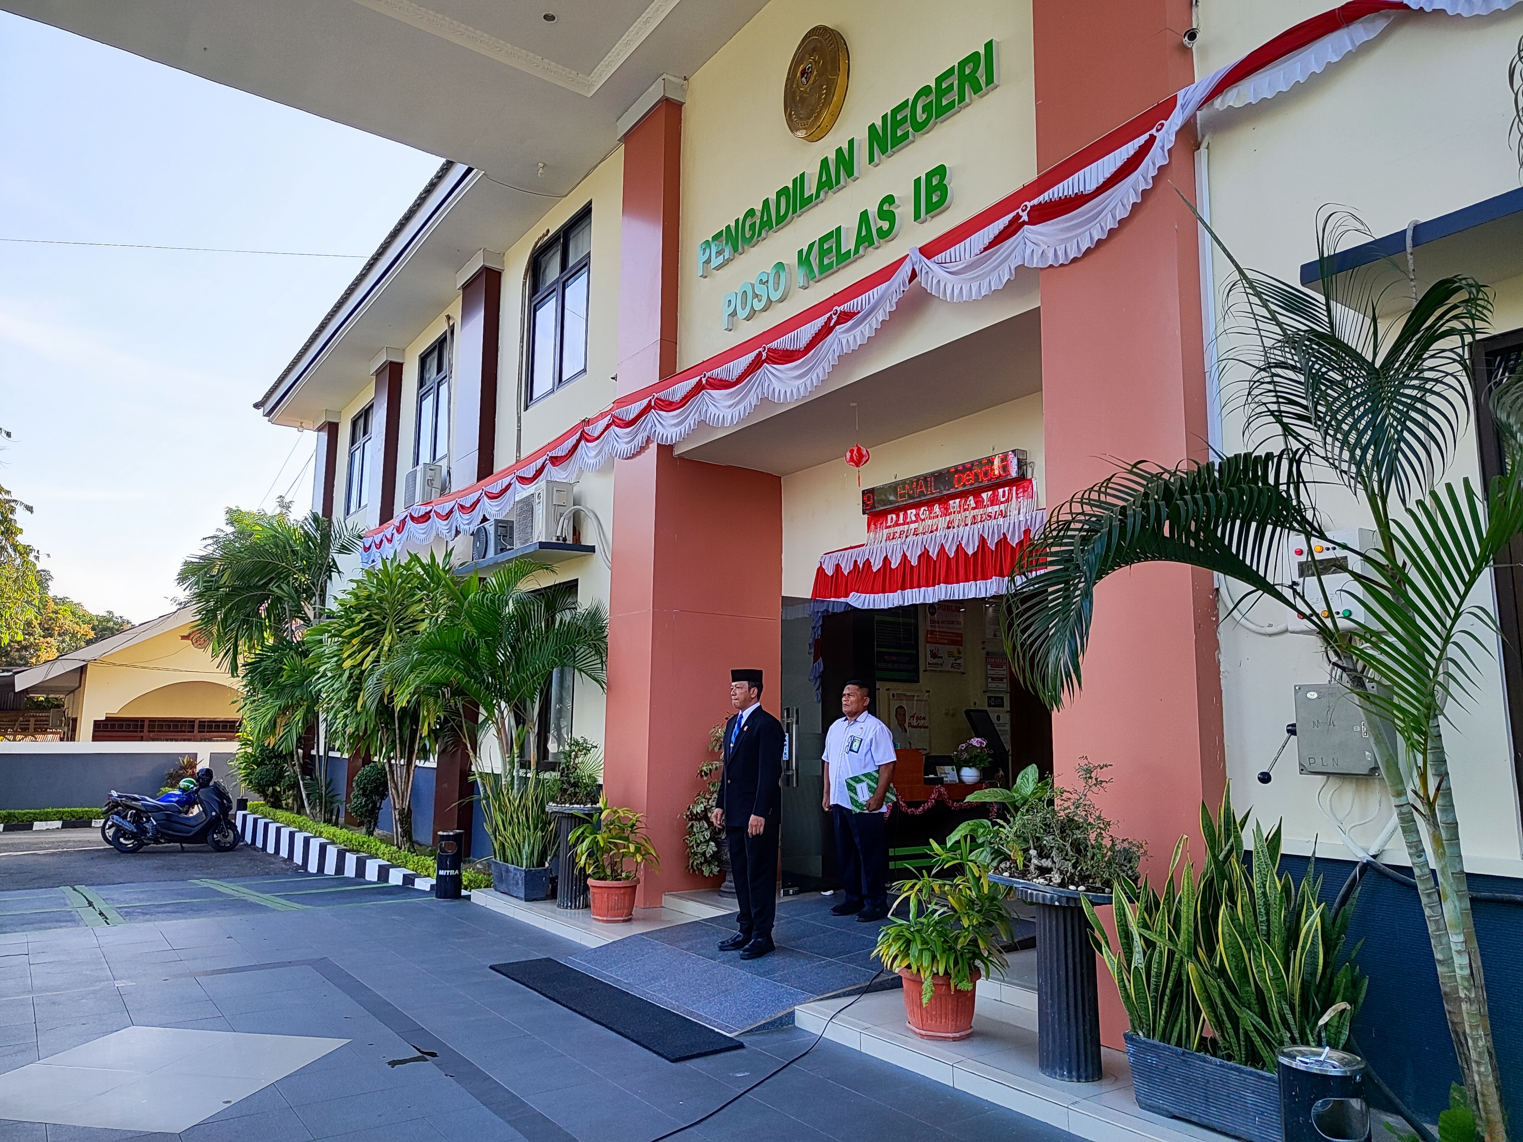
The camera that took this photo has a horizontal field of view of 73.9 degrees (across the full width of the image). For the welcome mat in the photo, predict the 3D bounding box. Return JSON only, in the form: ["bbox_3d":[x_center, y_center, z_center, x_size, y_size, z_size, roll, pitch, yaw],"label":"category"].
[{"bbox_3d":[-0.912,2.419,5.702,0.415,0.018,2.250,7,-11,-36],"label":"welcome mat"}]

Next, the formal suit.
[{"bbox_3d":[-0.073,1.620,6.599,0.290,1.480,0.490,7,-11,-36],"label":"formal suit"}]

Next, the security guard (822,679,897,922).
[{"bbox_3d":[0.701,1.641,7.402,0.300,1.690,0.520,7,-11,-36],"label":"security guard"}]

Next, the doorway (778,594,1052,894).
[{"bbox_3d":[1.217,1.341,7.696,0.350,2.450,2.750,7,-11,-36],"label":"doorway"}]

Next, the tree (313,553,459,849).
[{"bbox_3d":[-4.654,1.586,12.491,1.750,3.650,1.800,7,-11,-36],"label":"tree"}]

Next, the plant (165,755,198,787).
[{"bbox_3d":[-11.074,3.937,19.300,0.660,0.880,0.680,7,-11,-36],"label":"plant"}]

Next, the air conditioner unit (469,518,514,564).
[{"bbox_3d":[-2.857,-0.292,10.891,0.270,0.480,0.720,7,-11,-36],"label":"air conditioner unit"}]

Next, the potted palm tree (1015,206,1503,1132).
[{"bbox_3d":[1.997,0.359,3.833,1.350,3.400,1.750,7,-11,-36],"label":"potted palm tree"}]

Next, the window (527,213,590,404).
[{"bbox_3d":[-2.193,-2.836,10.974,0.100,1.862,1.515,7,-11,-36],"label":"window"}]

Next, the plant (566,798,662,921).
[{"bbox_3d":[-1.130,2.226,7.843,0.630,0.899,0.630,1,-9,0],"label":"plant"}]

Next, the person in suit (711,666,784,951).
[{"bbox_3d":[-0.072,1.551,6.610,0.330,1.790,0.510,7,-11,-36],"label":"person in suit"}]

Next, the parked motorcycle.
[{"bbox_3d":[-8.829,3.609,15.207,1.930,1.200,0.750,3,-9,-14],"label":"parked motorcycle"}]

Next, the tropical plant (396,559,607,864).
[{"bbox_3d":[-2.329,1.400,9.472,1.700,3.000,1.800,7,-11,-36],"label":"tropical plant"}]

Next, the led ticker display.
[{"bbox_3d":[1.370,-0.654,7.816,0.100,0.210,1.630,7,-11,-36],"label":"led ticker display"}]

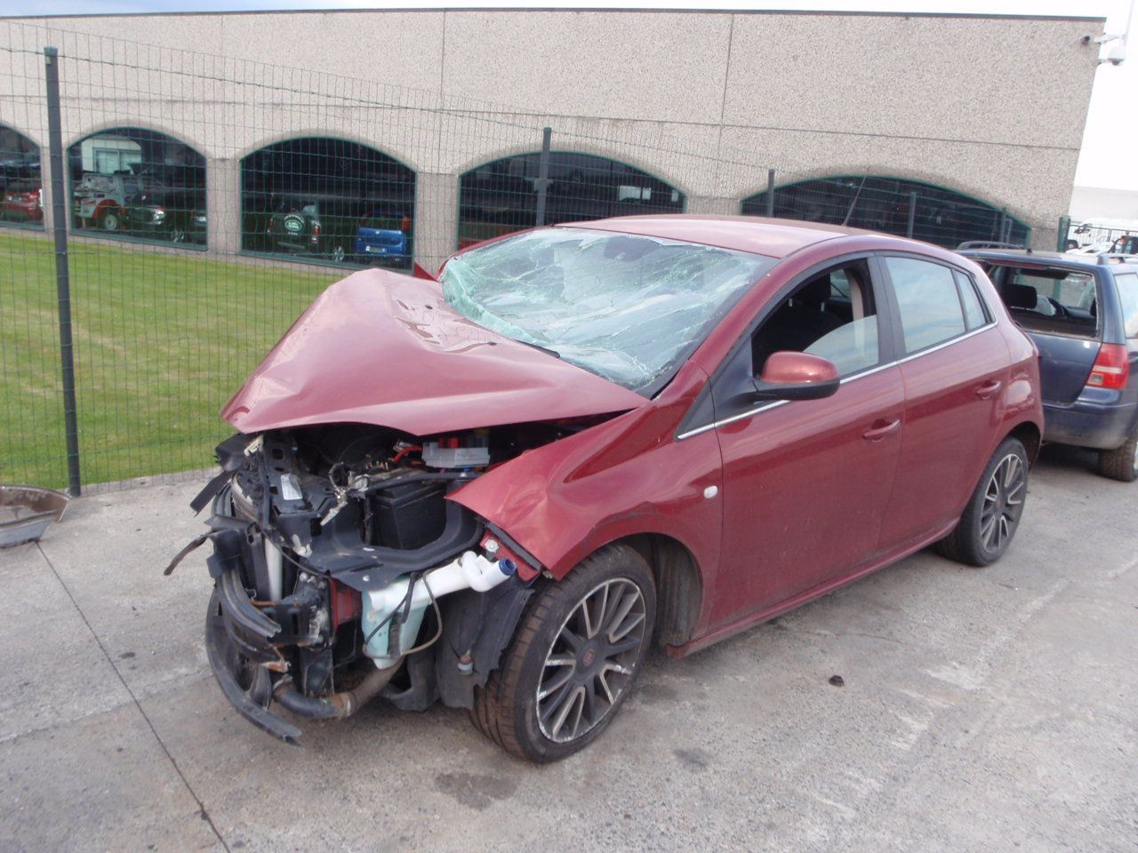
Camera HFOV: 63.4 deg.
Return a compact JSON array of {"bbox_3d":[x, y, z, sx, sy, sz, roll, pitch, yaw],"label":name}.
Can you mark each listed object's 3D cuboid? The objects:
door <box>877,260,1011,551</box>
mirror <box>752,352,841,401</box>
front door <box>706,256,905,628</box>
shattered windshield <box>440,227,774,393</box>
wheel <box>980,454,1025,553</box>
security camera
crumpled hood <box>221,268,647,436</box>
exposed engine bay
[{"bbox_3d":[1.456,-0.126,3.675,1.080,1.100,0.270,-8,17,-44],"label":"door"},{"bbox_3d":[0.630,-0.139,2.553,0.180,0.150,0.220,-8,17,-44],"label":"mirror"},{"bbox_3d":[0.735,-0.017,2.962,1.150,1.090,0.260,-8,17,-44],"label":"front door"},{"bbox_3d":[0.011,-0.467,3.220,1.360,0.200,0.920,16,46,44],"label":"shattered windshield"},{"bbox_3d":[1.918,0.336,4.251,0.465,0.465,0.190,-8,17,-44],"label":"wheel"},{"bbox_3d":[10.369,-7.124,17.500,0.450,0.450,0.450,1,13,-12],"label":"security camera"},{"bbox_3d":[-0.548,-0.230,2.721,1.040,0.430,1.380,-8,17,-44],"label":"crumpled hood"},{"bbox_3d":[-0.674,0.307,2.716,0.950,0.780,1.380,-8,17,-44],"label":"exposed engine bay"}]

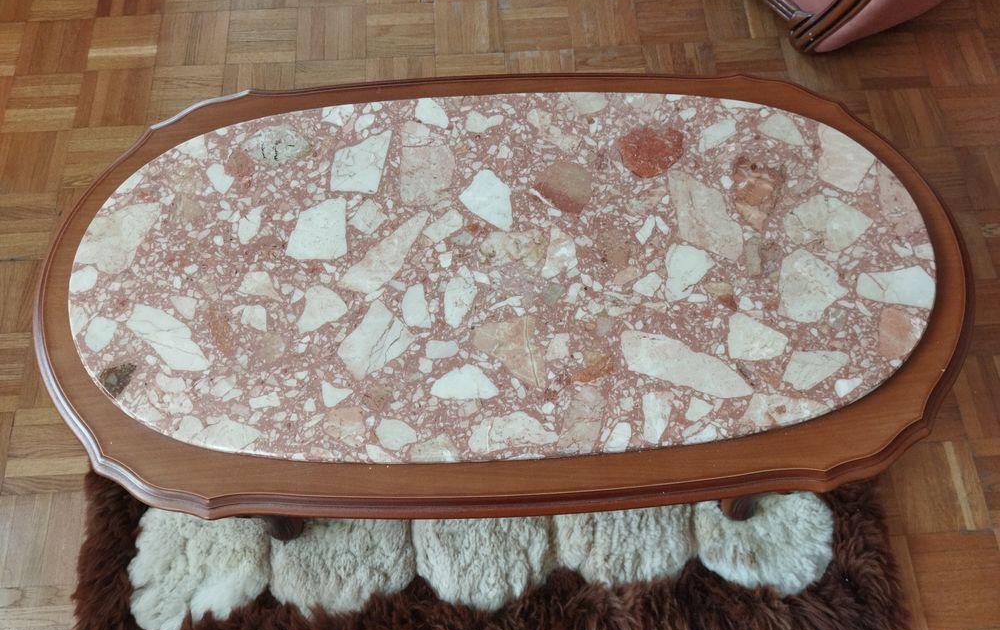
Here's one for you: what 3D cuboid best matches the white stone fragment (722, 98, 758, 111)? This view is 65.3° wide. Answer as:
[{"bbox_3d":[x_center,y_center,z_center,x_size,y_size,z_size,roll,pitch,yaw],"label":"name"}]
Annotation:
[{"bbox_3d":[0.344,-0.296,1.119,0.059,0.015,0.018,4,67,2],"label":"white stone fragment"}]

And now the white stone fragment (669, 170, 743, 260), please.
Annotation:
[{"bbox_3d":[0.275,-0.130,1.035,0.085,0.015,0.138,-3,67,-1],"label":"white stone fragment"}]

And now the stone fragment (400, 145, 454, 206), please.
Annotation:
[{"bbox_3d":[-0.099,-0.188,1.062,0.072,0.015,0.099,-2,67,0],"label":"stone fragment"}]

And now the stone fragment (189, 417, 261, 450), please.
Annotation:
[{"bbox_3d":[-0.324,0.143,0.923,0.076,0.015,0.040,14,68,6],"label":"stone fragment"}]

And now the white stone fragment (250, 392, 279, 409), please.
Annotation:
[{"bbox_3d":[-0.284,0.107,0.949,0.034,0.010,0.018,-12,68,-5],"label":"white stone fragment"}]

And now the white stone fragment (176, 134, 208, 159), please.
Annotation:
[{"bbox_3d":[-0.428,-0.228,1.081,0.042,0.015,0.038,-12,68,-5],"label":"white stone fragment"}]

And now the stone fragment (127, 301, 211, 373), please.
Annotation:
[{"bbox_3d":[-0.431,0.032,1.024,0.139,0.015,0.051,38,72,14],"label":"stone fragment"}]

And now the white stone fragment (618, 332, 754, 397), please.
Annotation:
[{"bbox_3d":[0.230,0.066,0.969,0.174,0.018,0.057,17,68,7],"label":"white stone fragment"}]

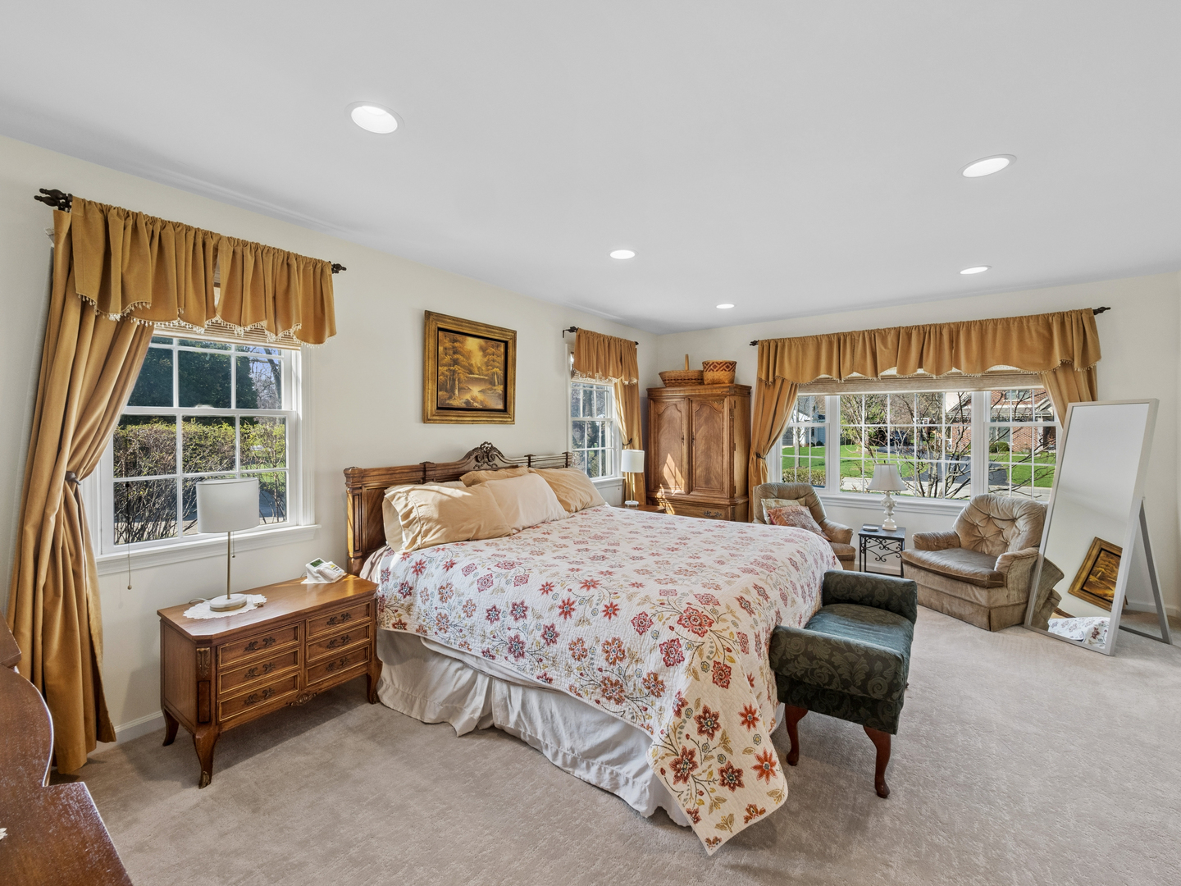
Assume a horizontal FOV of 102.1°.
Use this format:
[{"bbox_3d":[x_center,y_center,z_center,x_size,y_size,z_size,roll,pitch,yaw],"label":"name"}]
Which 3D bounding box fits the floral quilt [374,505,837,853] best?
[{"bbox_3d":[0.232,0.888,2.764,1.800,0.710,2.080,0,1,34],"label":"floral quilt"}]

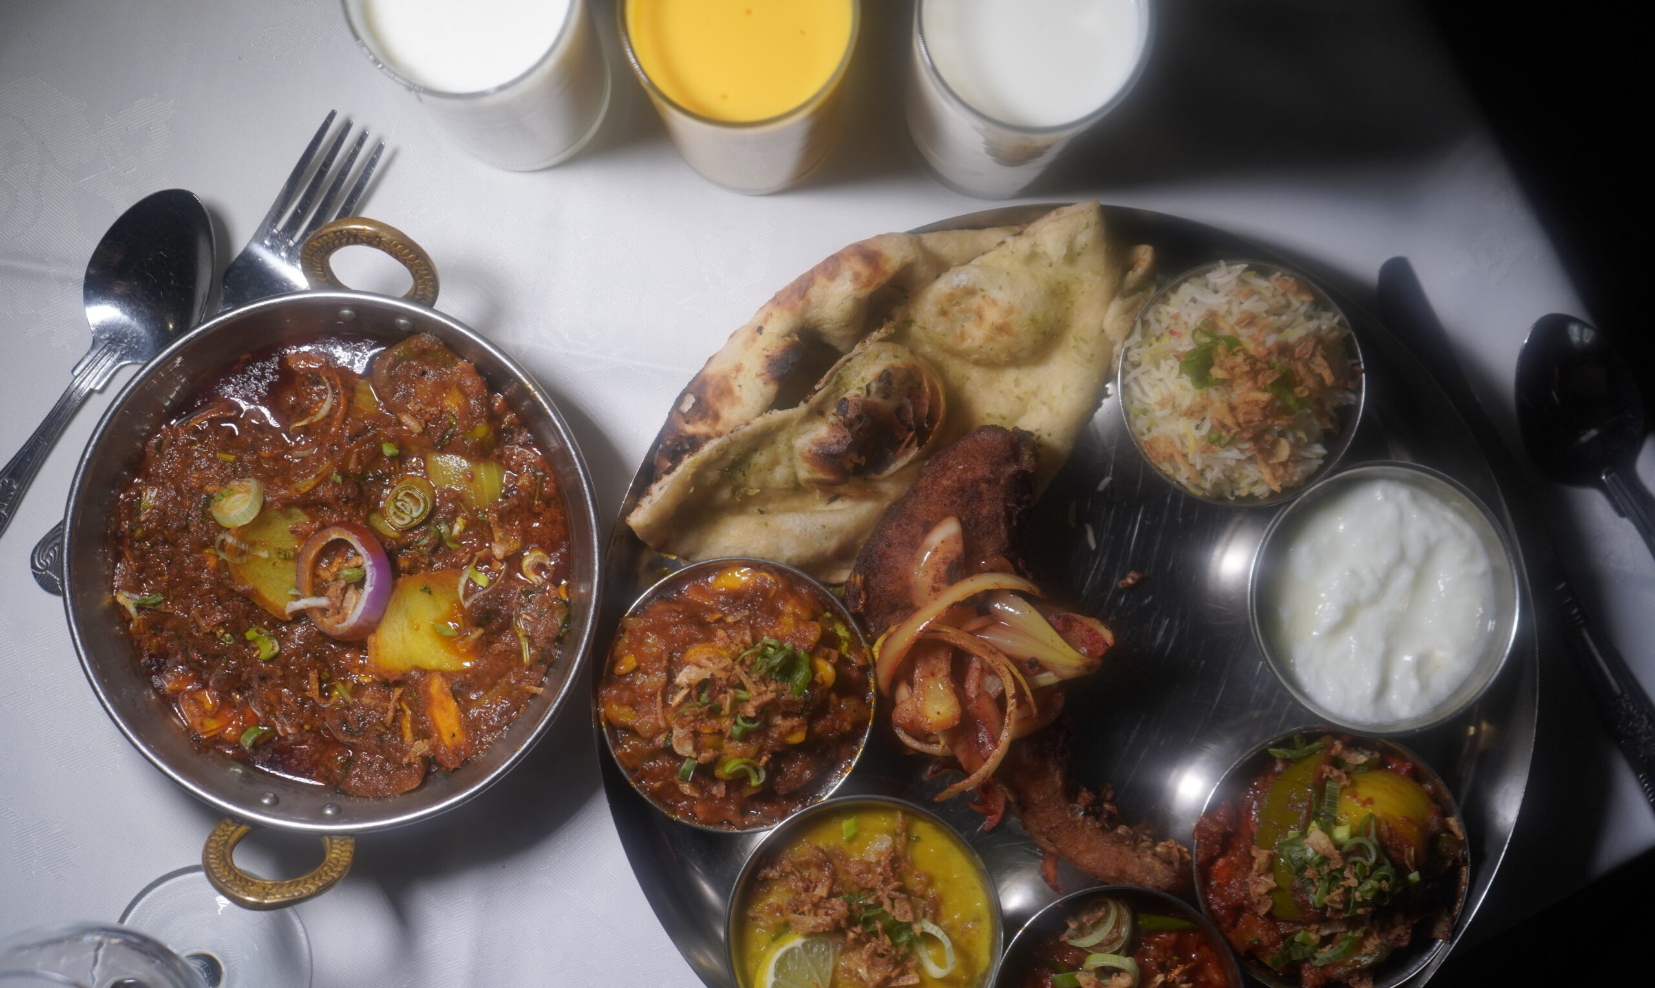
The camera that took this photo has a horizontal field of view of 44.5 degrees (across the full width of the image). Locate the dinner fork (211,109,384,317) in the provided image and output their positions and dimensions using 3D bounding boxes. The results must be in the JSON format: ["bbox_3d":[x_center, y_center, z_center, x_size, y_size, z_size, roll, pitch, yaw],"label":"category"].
[{"bbox_3d":[-0.220,-0.048,0.714,0.026,0.021,0.196,34,88,1],"label":"dinner fork"}]

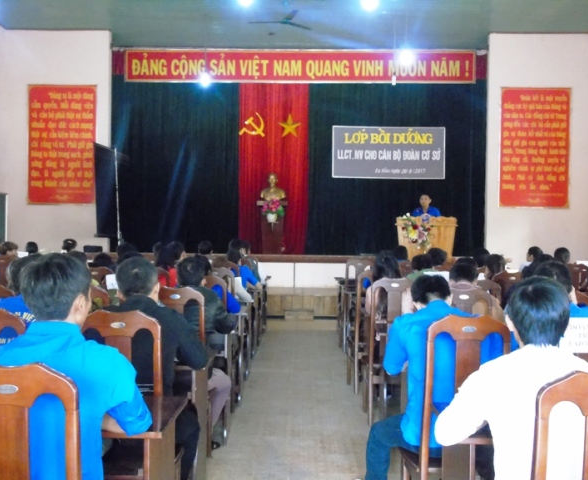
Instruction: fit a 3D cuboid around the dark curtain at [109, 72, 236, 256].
[{"bbox_3d":[-2.392,-1.531,14.800,2.560,3.580,0.150,1,1,1],"label":"dark curtain"}]

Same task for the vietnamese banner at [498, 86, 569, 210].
[{"bbox_3d":[4.392,-1.670,13.450,1.280,2.180,0.040,1,1,1],"label":"vietnamese banner"}]

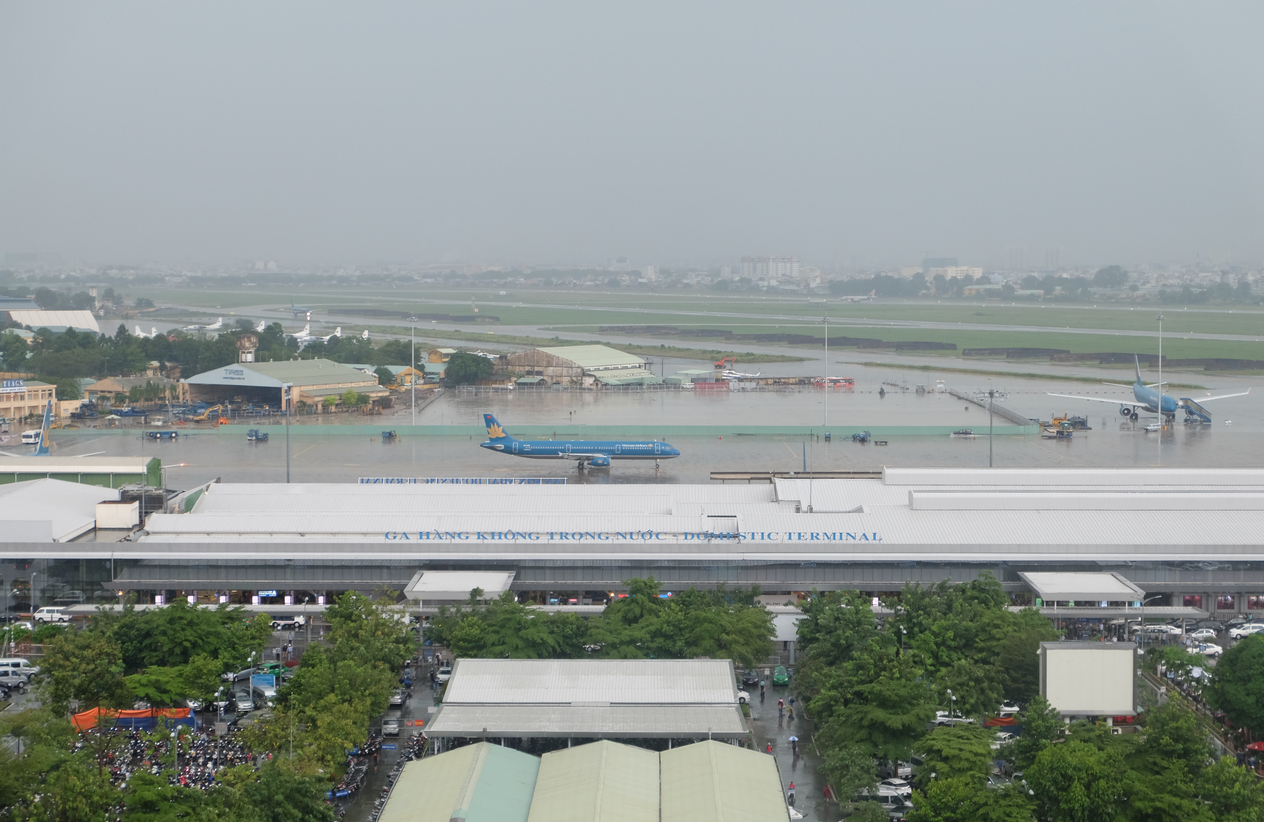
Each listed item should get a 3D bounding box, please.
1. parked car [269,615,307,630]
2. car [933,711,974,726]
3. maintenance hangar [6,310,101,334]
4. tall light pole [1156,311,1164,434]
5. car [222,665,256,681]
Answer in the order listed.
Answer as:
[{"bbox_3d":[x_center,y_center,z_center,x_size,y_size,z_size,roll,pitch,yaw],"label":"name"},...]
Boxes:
[{"bbox_3d":[-43.803,26.590,335.208,4.580,1.740,1.770,0,3,0],"label":"parked car"},{"bbox_3d":[32.420,30.971,265.102,4.650,1.500,1.800,0,3,5],"label":"car"},{"bbox_3d":[-309.269,-45.234,1399.411,42.500,16.000,48.000,-1,4,-23],"label":"maintenance hangar"},{"bbox_3d":[141.095,-10.450,703.480,2.300,31.000,2.300,0,3,0],"label":"tall light pole"},{"bbox_3d":[-44.059,29.216,293.973,1.740,1.500,4.450,2,4,27],"label":"car"}]

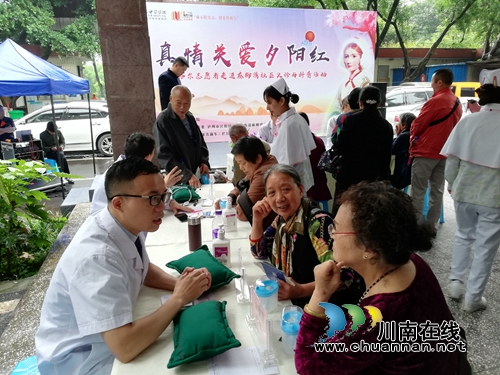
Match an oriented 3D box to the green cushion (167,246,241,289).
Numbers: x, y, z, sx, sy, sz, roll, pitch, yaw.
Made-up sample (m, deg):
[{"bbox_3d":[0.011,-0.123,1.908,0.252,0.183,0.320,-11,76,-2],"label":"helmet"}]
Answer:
[{"bbox_3d":[-0.195,0.339,1.526,0.205,0.090,0.270,-10,15,-33],"label":"green cushion"}]

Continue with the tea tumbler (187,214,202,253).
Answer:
[{"bbox_3d":[-0.272,0.226,1.853,0.064,0.180,0.064,-2,13,0],"label":"tea tumbler"}]

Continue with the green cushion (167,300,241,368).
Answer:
[{"bbox_3d":[-0.140,0.429,1.131,0.205,0.090,0.265,-4,13,-10],"label":"green cushion"}]

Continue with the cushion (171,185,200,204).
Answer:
[{"bbox_3d":[-0.488,0.060,2.799,0.205,0.090,0.260,-5,13,-14],"label":"cushion"}]

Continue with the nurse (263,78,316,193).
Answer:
[{"bbox_3d":[0.319,-0.029,2.999,0.380,1.620,0.440,-6,13,-17],"label":"nurse"}]

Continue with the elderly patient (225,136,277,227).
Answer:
[{"bbox_3d":[-0.041,0.312,2.397,0.600,1.240,0.460,-5,13,-14],"label":"elderly patient"}]

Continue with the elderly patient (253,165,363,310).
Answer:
[{"bbox_3d":[0.215,0.501,1.710,0.680,1.210,0.520,-10,15,-34],"label":"elderly patient"}]

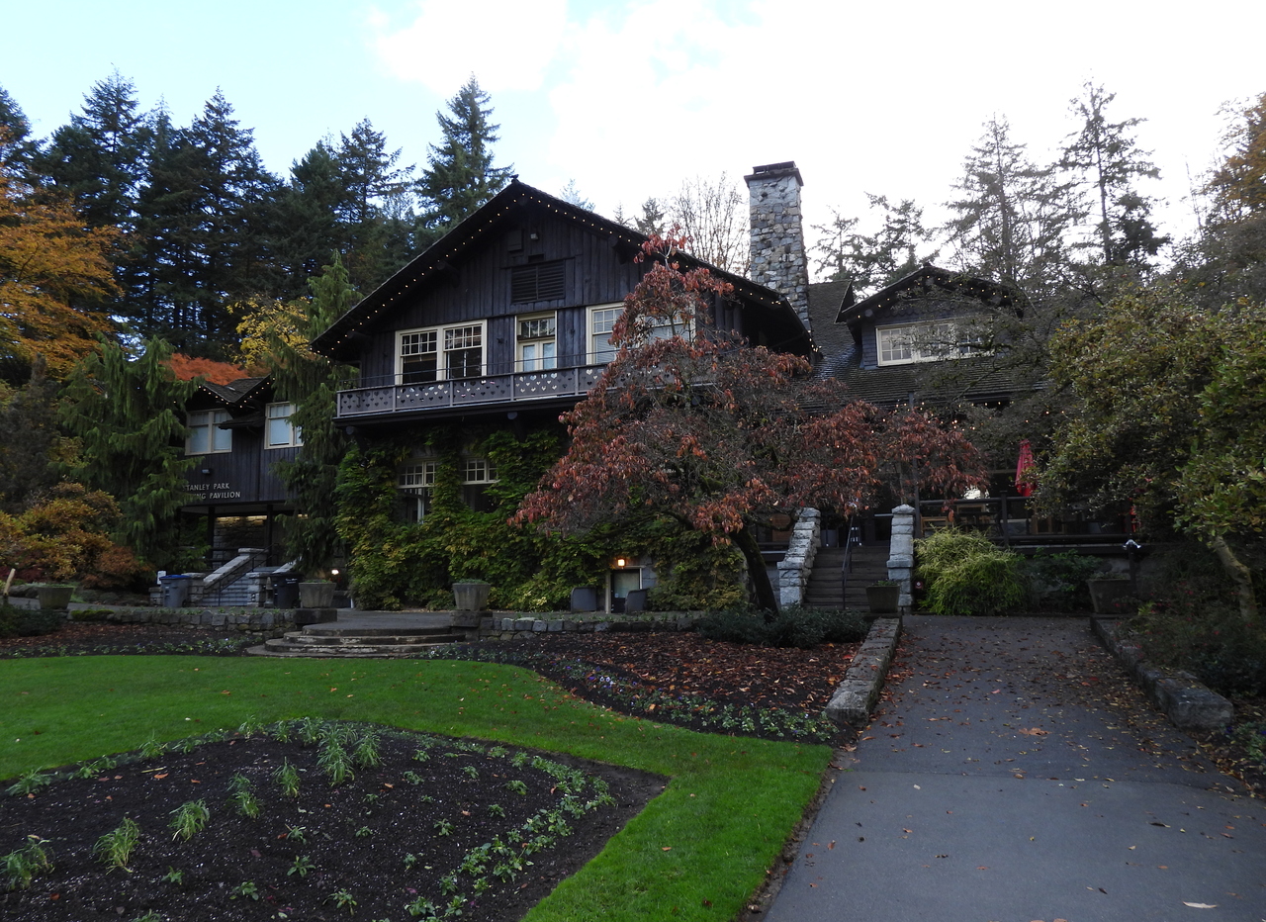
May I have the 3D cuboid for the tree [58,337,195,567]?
[{"bbox_3d":[-17.848,0.299,31.975,4.500,9.333,4.500,-3,-7,21],"label":"tree"}]

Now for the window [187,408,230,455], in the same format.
[{"bbox_3d":[-14.730,-1.006,30.500,1.850,1.530,0.150,-3,-8,21],"label":"window"}]

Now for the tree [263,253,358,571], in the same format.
[{"bbox_3d":[-9.950,-0.950,27.300,3.000,10.600,3.000,-3,-8,21],"label":"tree"}]

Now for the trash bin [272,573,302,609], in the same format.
[{"bbox_3d":[-10.397,3.915,26.457,0.600,1.080,0.760,-2,-7,13],"label":"trash bin"}]

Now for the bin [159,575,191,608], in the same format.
[{"bbox_3d":[-14.515,4.114,27.856,0.600,1.060,0.740,-2,-7,13],"label":"bin"}]

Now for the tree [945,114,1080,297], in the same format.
[{"bbox_3d":[24.135,-7.502,56.185,8.300,30.634,8.300,-3,-7,21],"label":"tree"}]

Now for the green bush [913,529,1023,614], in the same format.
[{"bbox_3d":[7.189,2.366,18.700,2.200,1.780,1.900,-3,-8,21],"label":"green bush"}]

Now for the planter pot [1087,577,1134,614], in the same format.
[{"bbox_3d":[8.912,2.542,16.439,0.740,0.650,0.740,-3,-7,21],"label":"planter pot"}]

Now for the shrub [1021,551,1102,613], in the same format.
[{"bbox_3d":[8.804,2.490,18.200,1.600,1.250,1.350,-3,-8,21],"label":"shrub"}]

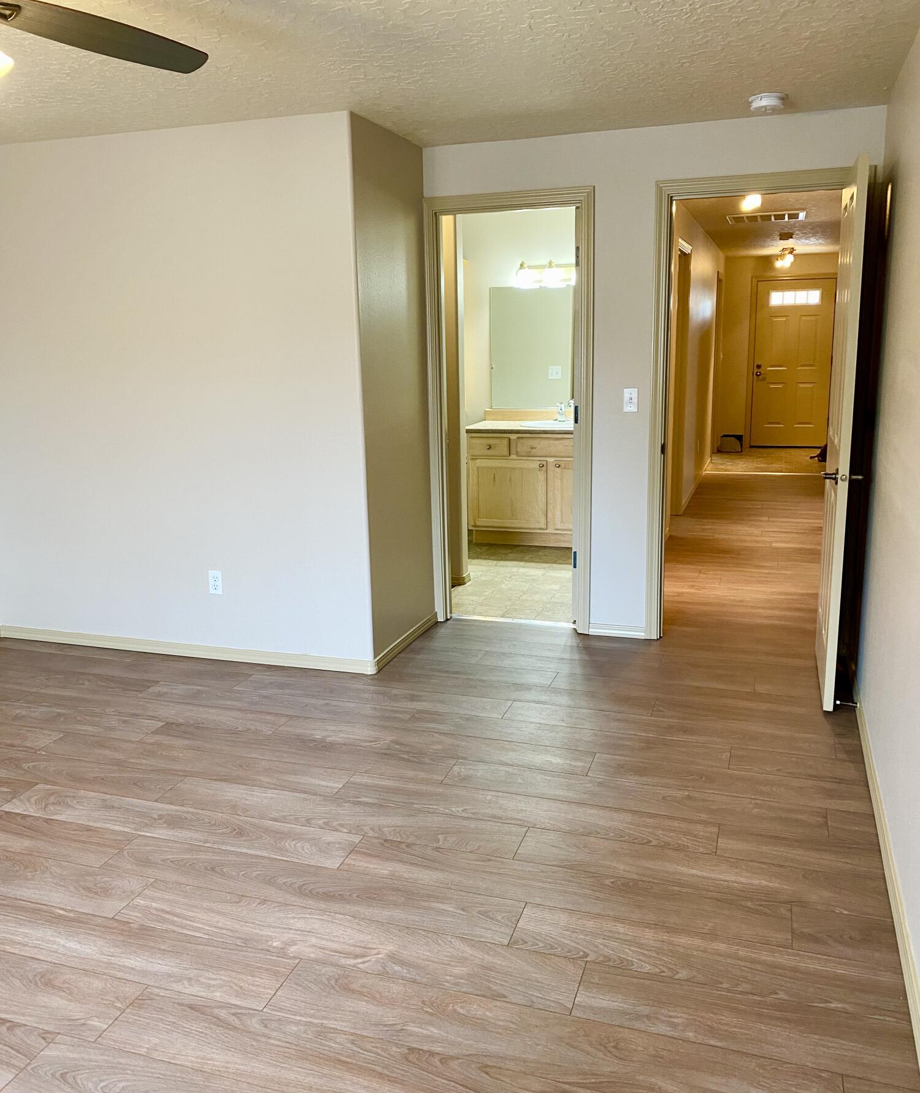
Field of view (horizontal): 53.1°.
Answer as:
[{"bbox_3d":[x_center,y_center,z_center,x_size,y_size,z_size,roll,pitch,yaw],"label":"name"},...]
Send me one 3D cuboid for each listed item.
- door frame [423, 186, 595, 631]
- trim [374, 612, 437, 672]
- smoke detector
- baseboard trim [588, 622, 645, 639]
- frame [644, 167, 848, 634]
[{"bbox_3d":[0.261,-0.630,4.602,0.827,2.134,0.130,3,13,18],"label":"door frame"},{"bbox_3d":[-0.255,0.460,4.526,0.016,0.059,0.823,3,13,18],"label":"trim"},{"bbox_3d":[1.206,-1.735,3.612,0.147,0.047,0.147,3,13,18],"label":"smoke detector"},{"bbox_3d":[0.785,0.423,4.595,0.276,0.059,0.016,3,13,18],"label":"baseboard trim"},{"bbox_3d":[1.339,-0.573,4.243,0.899,2.131,0.130,3,13,18],"label":"frame"}]

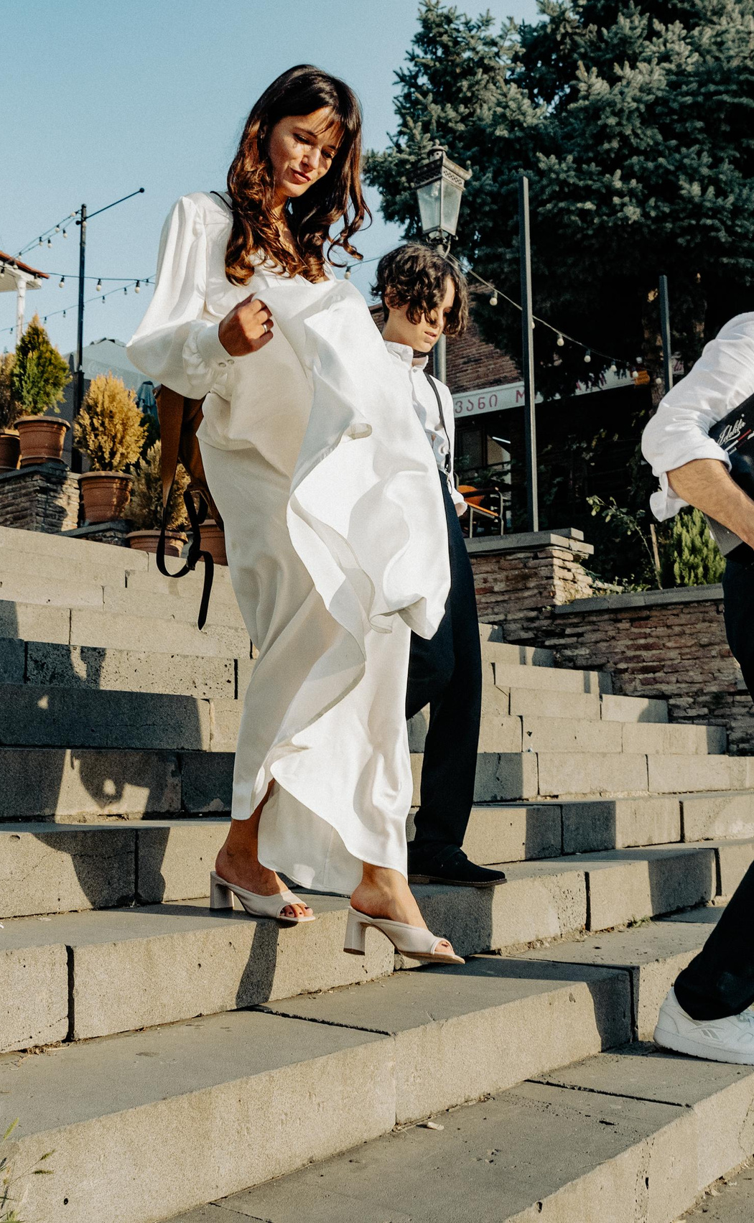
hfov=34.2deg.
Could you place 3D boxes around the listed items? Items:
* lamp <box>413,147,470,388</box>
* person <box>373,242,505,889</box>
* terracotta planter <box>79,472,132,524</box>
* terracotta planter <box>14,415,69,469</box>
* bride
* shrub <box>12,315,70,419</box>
[{"bbox_3d":[0.455,-1.727,8.010,0.350,2.800,0.350,-7,-10,37],"label":"lamp"},{"bbox_3d":[0.101,-0.140,2.886,0.420,1.520,0.420,-4,-8,37],"label":"person"},{"bbox_3d":[-2.011,-0.871,9.104,0.394,0.372,0.394,-1,-8,0],"label":"terracotta planter"},{"bbox_3d":[-2.653,-1.359,9.660,0.423,0.384,0.423,-1,-8,0],"label":"terracotta planter"},{"bbox_3d":[-0.115,-0.217,2.170,0.456,1.611,0.532,7,-11,-44],"label":"bride"},{"bbox_3d":[-2.666,-1.934,9.742,0.452,0.802,0.452,-1,-8,0],"label":"shrub"}]

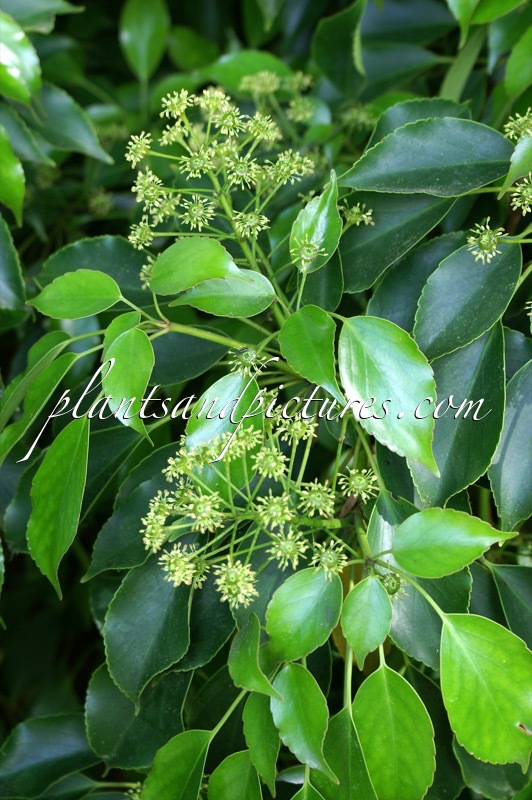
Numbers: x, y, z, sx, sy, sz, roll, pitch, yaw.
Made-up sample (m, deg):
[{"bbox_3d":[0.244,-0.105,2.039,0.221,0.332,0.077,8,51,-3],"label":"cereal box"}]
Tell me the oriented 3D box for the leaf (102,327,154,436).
[{"bbox_3d":[-0.062,-0.008,0.750,0.024,0.014,0.055,-11,65,1],"label":"leaf"}]

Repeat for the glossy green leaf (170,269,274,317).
[{"bbox_3d":[-0.022,-0.054,0.840,0.054,0.011,0.028,-5,60,-3],"label":"glossy green leaf"}]

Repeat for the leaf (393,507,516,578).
[{"bbox_3d":[0.089,0.067,0.785,0.059,0.014,0.037,-7,61,-10],"label":"leaf"}]

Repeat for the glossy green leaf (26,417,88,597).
[{"bbox_3d":[-0.095,0.049,0.760,0.031,0.085,0.016,4,-14,16],"label":"glossy green leaf"}]

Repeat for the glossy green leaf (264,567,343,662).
[{"bbox_3d":[0.018,0.102,0.795,0.033,0.013,0.049,19,70,14],"label":"glossy green leaf"}]

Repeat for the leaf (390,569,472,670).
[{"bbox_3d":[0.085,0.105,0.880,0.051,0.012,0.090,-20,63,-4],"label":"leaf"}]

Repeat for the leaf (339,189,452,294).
[{"bbox_3d":[0.066,-0.090,0.890,0.085,0.013,0.046,-27,62,-12],"label":"leaf"}]

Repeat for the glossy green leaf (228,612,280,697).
[{"bbox_3d":[-0.005,0.126,0.825,0.020,0.043,0.013,-22,-17,21],"label":"glossy green leaf"}]

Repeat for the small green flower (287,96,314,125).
[{"bbox_3d":[0.020,-0.169,0.970,0.017,0.011,0.017,4,41,-4],"label":"small green flower"}]

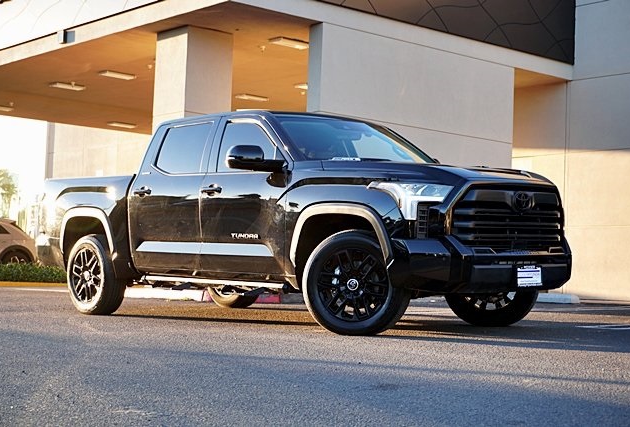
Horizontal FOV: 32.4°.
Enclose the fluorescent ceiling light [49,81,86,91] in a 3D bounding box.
[{"bbox_3d":[-4.839,-2.488,21.249,0.620,0.100,0.330,5,-5,-43],"label":"fluorescent ceiling light"}]

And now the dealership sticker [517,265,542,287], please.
[{"bbox_3d":[1.663,0.484,8.372,0.320,0.170,0.030,2,-3,-44],"label":"dealership sticker"}]

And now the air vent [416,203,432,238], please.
[{"bbox_3d":[0.802,0.050,8.005,0.110,0.270,0.090,2,-3,-43],"label":"air vent"}]

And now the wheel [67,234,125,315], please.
[{"bbox_3d":[-2.245,0.623,11.130,0.275,0.820,0.820,2,-3,-44],"label":"wheel"}]

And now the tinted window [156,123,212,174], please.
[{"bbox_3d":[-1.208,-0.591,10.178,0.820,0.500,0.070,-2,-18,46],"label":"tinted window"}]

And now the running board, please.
[{"bbox_3d":[-0.920,0.616,9.579,0.130,0.080,2.030,2,-3,-43],"label":"running board"}]

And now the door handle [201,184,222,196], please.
[{"bbox_3d":[-0.917,-0.205,9.588,0.070,0.075,0.260,2,-3,-43],"label":"door handle"}]

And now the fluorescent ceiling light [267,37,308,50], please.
[{"bbox_3d":[-0.316,-2.569,16.324,0.660,0.070,0.360,5,-4,-41],"label":"fluorescent ceiling light"}]

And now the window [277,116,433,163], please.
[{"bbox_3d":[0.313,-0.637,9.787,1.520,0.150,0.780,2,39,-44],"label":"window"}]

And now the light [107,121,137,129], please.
[{"bbox_3d":[-4.721,-2.163,26.599,0.620,0.100,0.330,5,-5,-43],"label":"light"}]

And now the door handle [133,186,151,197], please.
[{"bbox_3d":[-1.650,-0.208,10.361,0.070,0.075,0.260,2,-3,-43],"label":"door handle"}]

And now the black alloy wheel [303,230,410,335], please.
[{"bbox_3d":[0.316,0.542,8.438,0.815,0.815,0.275,0,-2,13],"label":"black alloy wheel"}]

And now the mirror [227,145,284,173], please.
[{"bbox_3d":[-0.488,-0.440,8.920,0.420,0.210,0.200,2,-3,-43],"label":"mirror"}]

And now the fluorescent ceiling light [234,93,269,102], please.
[{"bbox_3d":[-1.194,-2.300,21.372,0.660,0.070,0.360,5,-4,-41],"label":"fluorescent ceiling light"}]

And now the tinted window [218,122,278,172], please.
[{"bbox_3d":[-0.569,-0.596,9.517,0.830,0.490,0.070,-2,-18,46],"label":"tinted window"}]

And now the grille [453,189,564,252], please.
[{"bbox_3d":[1.560,0.053,8.467,1.400,0.490,0.200,2,-3,-44],"label":"grille"}]

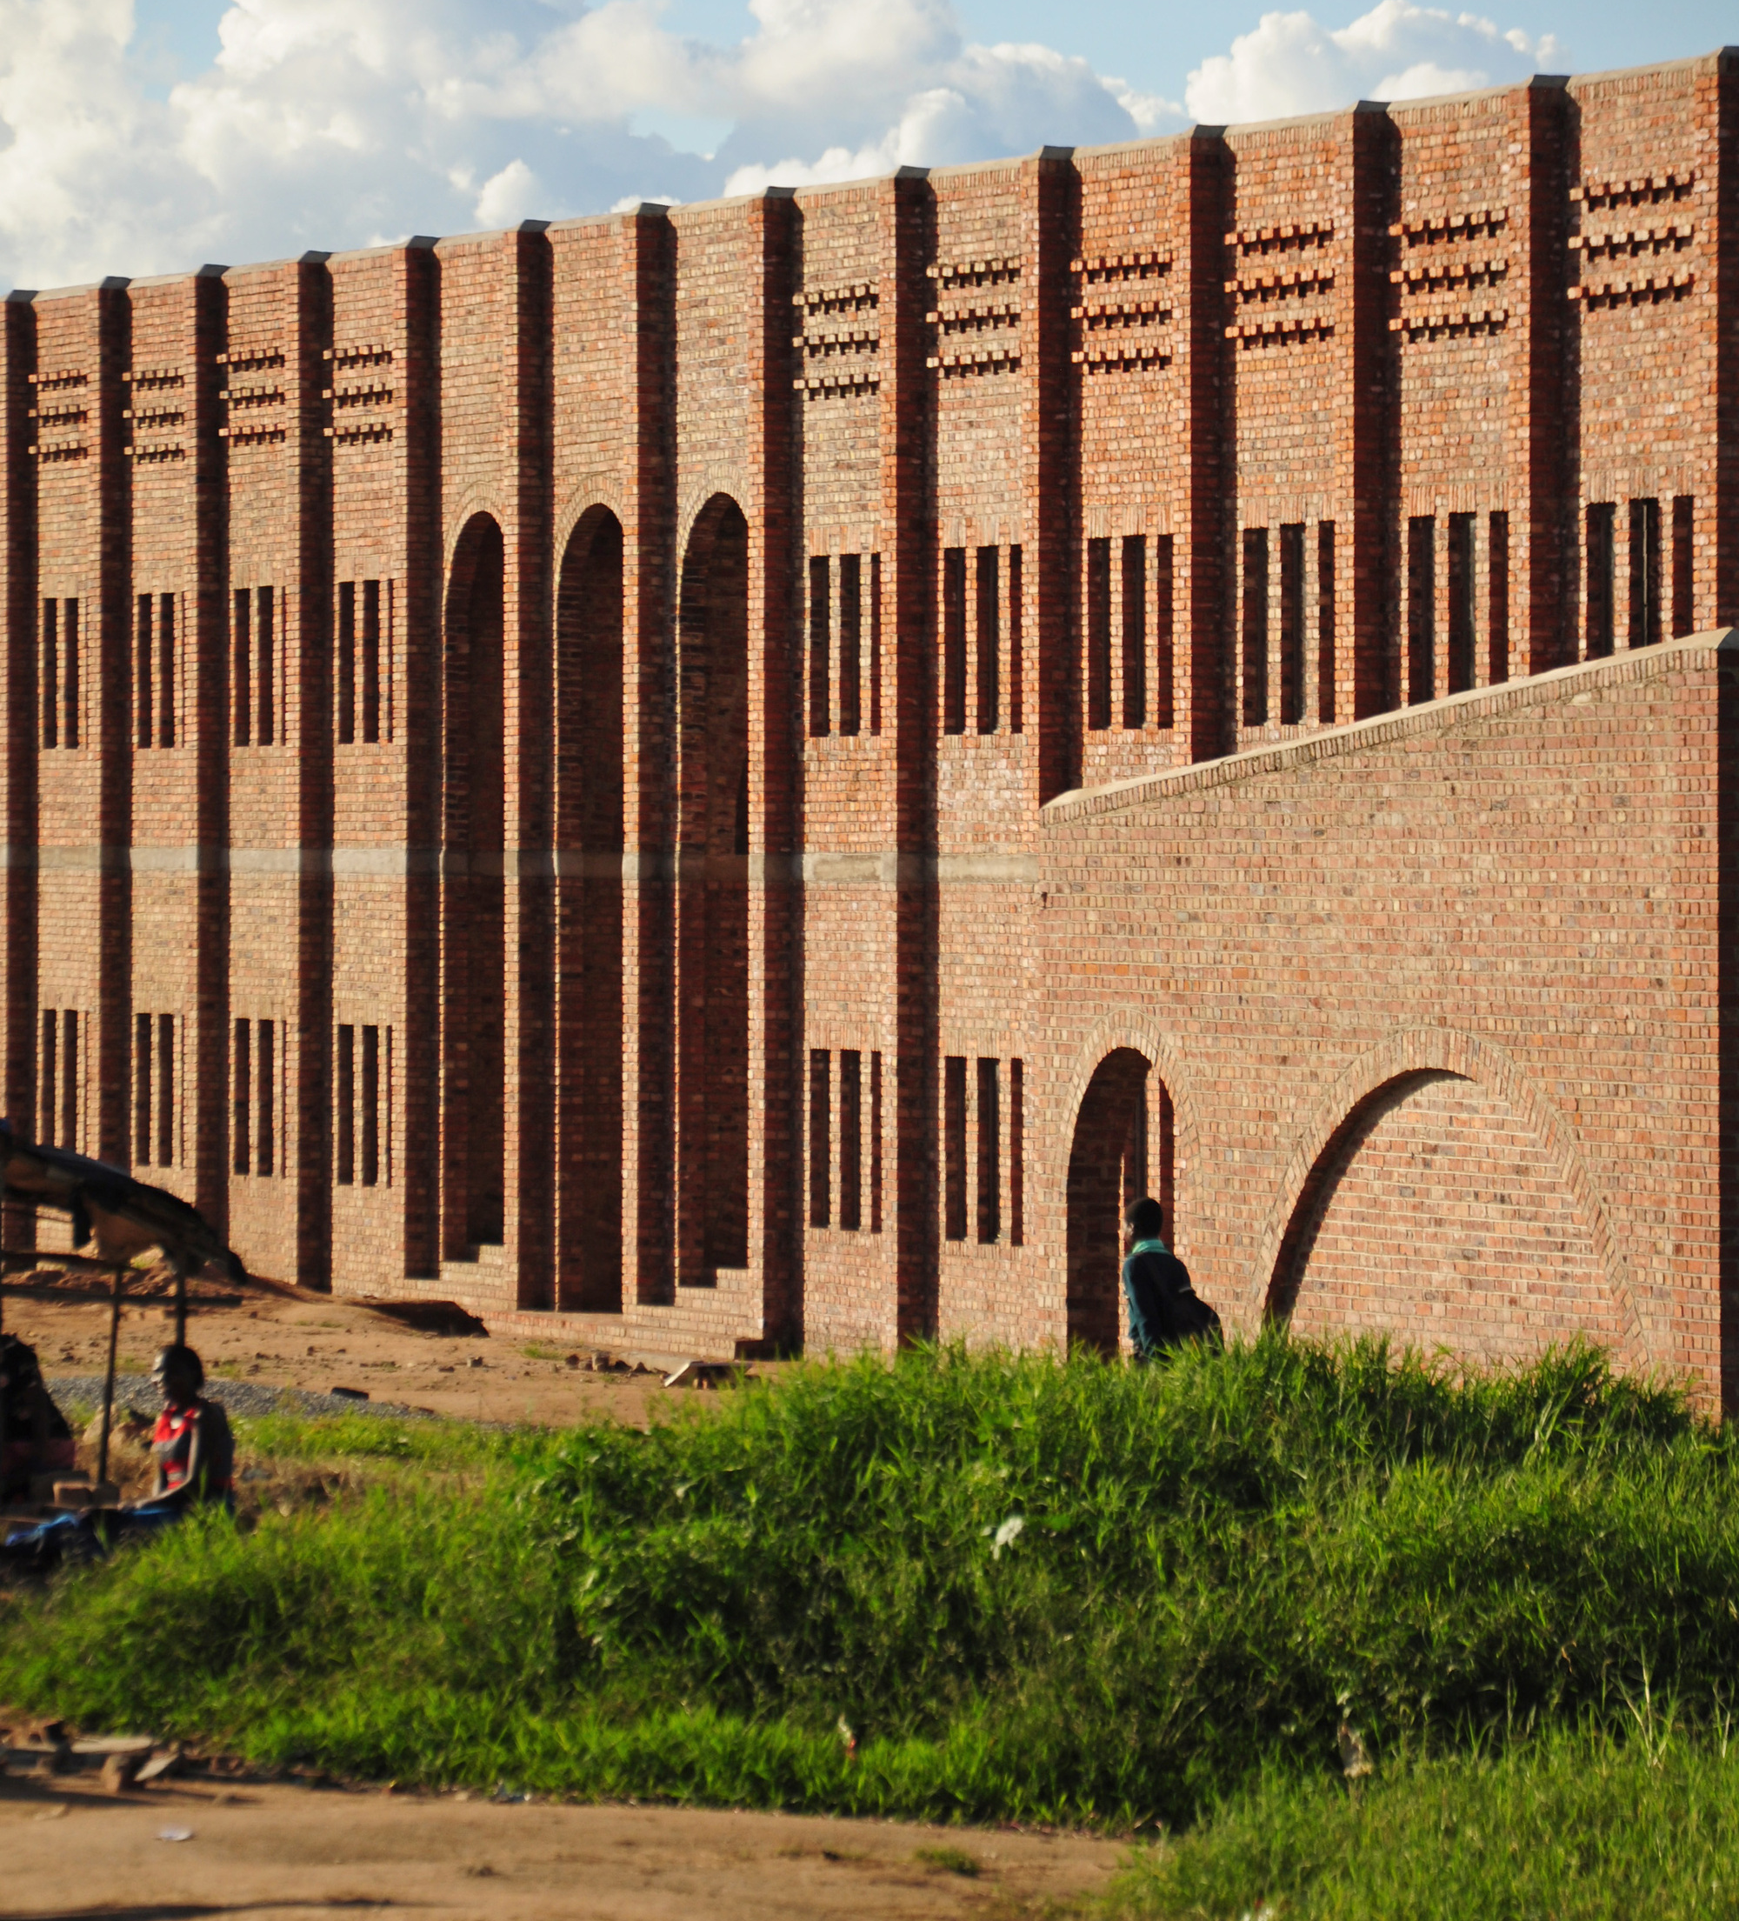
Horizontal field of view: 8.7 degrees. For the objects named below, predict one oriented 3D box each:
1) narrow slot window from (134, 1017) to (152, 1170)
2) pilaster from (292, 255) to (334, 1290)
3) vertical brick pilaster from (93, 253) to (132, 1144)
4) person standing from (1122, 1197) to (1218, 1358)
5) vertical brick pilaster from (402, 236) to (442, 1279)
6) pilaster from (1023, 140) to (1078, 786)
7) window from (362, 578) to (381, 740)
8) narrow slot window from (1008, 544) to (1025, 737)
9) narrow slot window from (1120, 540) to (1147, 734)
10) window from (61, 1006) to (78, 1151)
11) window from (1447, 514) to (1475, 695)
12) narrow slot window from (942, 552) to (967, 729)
[{"bbox_3d":[-7.046,1.263,111.893,0.150,1.503,0.430,0,1,-21],"label":"narrow slot window"},{"bbox_3d":[-5.203,-1.731,105.528,0.260,9.578,0.345,0,1,-21],"label":"pilaster"},{"bbox_3d":[-7.507,-1.881,112.460,0.270,9.658,0.370,0,1,-21],"label":"vertical brick pilaster"},{"bbox_3d":[1.644,2.125,62.010,0.500,1.670,0.480,0,1,21],"label":"person standing"},{"bbox_3d":[-3.869,-1.670,96.735,0.222,8.760,0.345,0,1,-21],"label":"vertical brick pilaster"},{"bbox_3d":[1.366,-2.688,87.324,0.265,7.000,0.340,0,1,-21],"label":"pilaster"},{"bbox_3d":[-4.534,-2.762,105.387,0.150,1.506,0.430,0,1,-21],"label":"window"},{"bbox_3d":[1.271,-2.550,90.470,0.150,1.500,0.430,0,1,-21],"label":"narrow slot window"},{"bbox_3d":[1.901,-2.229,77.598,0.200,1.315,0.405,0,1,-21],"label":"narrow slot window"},{"bbox_3d":[-7.661,1.220,110.936,0.200,1.440,0.445,0,1,-21],"label":"window"},{"bbox_3d":[4.054,-2.337,76.873,0.120,1.361,0.419,0,1,-21],"label":"window"},{"bbox_3d":[0.760,-2.570,91.781,0.150,1.502,0.430,0,1,-21],"label":"narrow slot window"}]

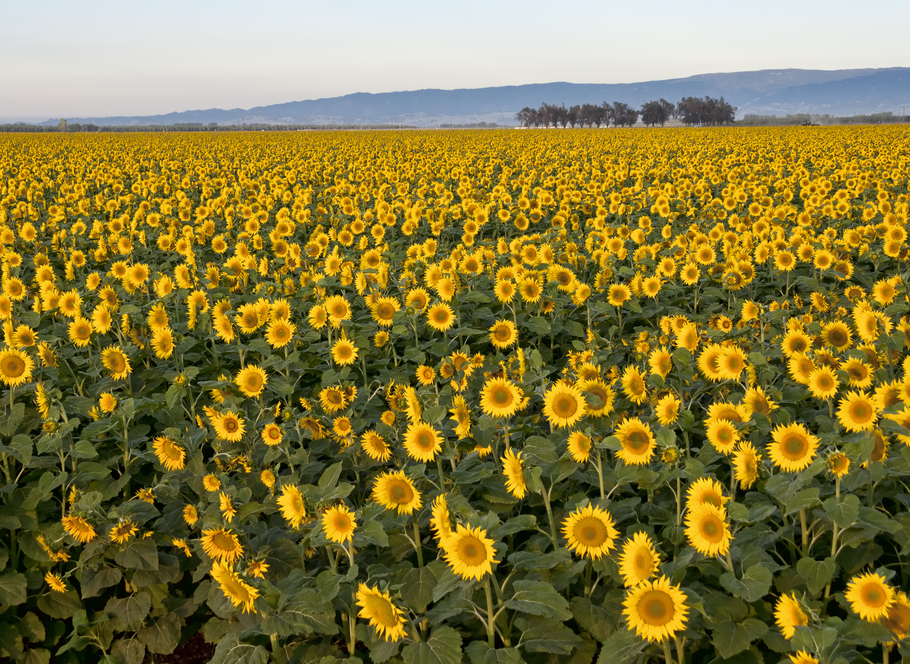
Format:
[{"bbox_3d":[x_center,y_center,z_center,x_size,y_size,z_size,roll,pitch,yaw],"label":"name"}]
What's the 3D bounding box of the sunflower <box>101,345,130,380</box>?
[{"bbox_3d":[-2.072,0.187,10.700,0.222,0.227,0.082,2,15,24],"label":"sunflower"}]

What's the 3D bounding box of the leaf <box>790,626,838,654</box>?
[{"bbox_3d":[1.241,1.068,6.050,0.165,0.110,0.110,0,7,6],"label":"leaf"}]

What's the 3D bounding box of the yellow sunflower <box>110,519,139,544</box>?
[{"bbox_3d":[-1.324,0.799,7.000,0.135,0.120,0.060,-1,37,-1],"label":"yellow sunflower"}]

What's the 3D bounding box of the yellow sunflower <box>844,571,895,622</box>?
[{"bbox_3d":[1.498,0.954,6.300,0.180,0.180,0.060,1,0,14],"label":"yellow sunflower"}]

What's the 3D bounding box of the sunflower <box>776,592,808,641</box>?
[{"bbox_3d":[1.207,1.017,6.250,0.070,0.180,0.170,-11,12,-40],"label":"sunflower"}]

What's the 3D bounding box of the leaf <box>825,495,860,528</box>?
[{"bbox_3d":[1.685,0.781,7.600,0.145,0.145,0.060,0,7,6],"label":"leaf"}]

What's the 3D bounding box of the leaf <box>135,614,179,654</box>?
[{"bbox_3d":[-1.515,1.540,8.900,0.220,0.220,0.080,-2,-34,-10],"label":"leaf"}]

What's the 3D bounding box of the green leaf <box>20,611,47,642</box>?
[{"bbox_3d":[-1.765,1.234,7.300,0.110,0.125,0.060,-1,7,-6],"label":"green leaf"}]

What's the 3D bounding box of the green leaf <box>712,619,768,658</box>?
[{"bbox_3d":[1.107,1.193,6.800,0.220,0.080,0.190,1,48,9],"label":"green leaf"}]

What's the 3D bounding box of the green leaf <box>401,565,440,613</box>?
[{"bbox_3d":[-0.134,0.998,6.800,0.150,0.180,0.080,0,7,0],"label":"green leaf"}]

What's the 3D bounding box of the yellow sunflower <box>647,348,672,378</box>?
[{"bbox_3d":[1.264,0.195,10.800,0.065,0.200,0.200,4,2,-42],"label":"yellow sunflower"}]

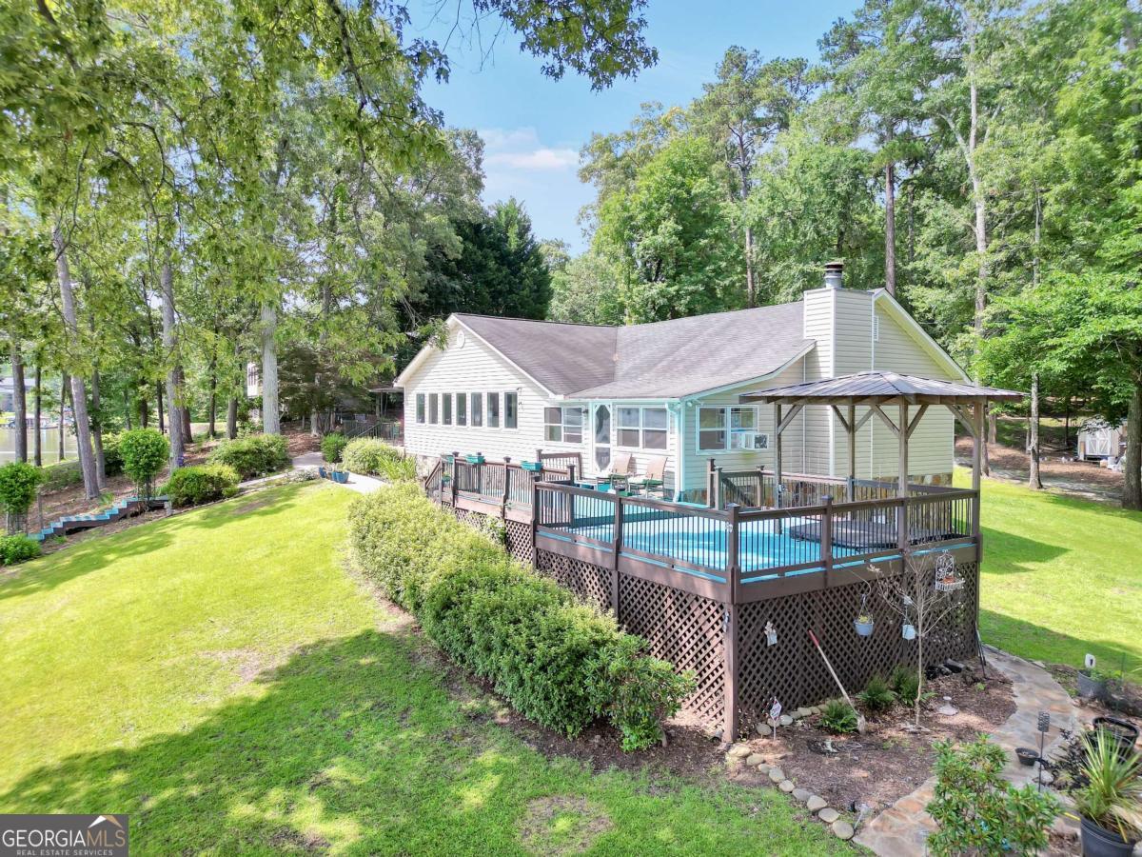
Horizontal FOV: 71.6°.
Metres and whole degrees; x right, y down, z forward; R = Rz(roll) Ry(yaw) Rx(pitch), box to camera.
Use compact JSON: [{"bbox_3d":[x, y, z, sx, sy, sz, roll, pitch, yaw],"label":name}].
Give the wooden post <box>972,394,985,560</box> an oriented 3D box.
[{"bbox_3d":[6.900,0.871,13.386,0.125,2.780,0.115,-1,2,-33],"label":"wooden post"}]

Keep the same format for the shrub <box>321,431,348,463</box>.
[{"bbox_3d":[-10.603,0.832,35.500,1.300,1.450,1.250,0,2,-17],"label":"shrub"}]

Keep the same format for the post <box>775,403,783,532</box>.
[{"bbox_3d":[3.822,0.729,14.433,0.095,2.370,0.095,-1,2,-33],"label":"post"}]

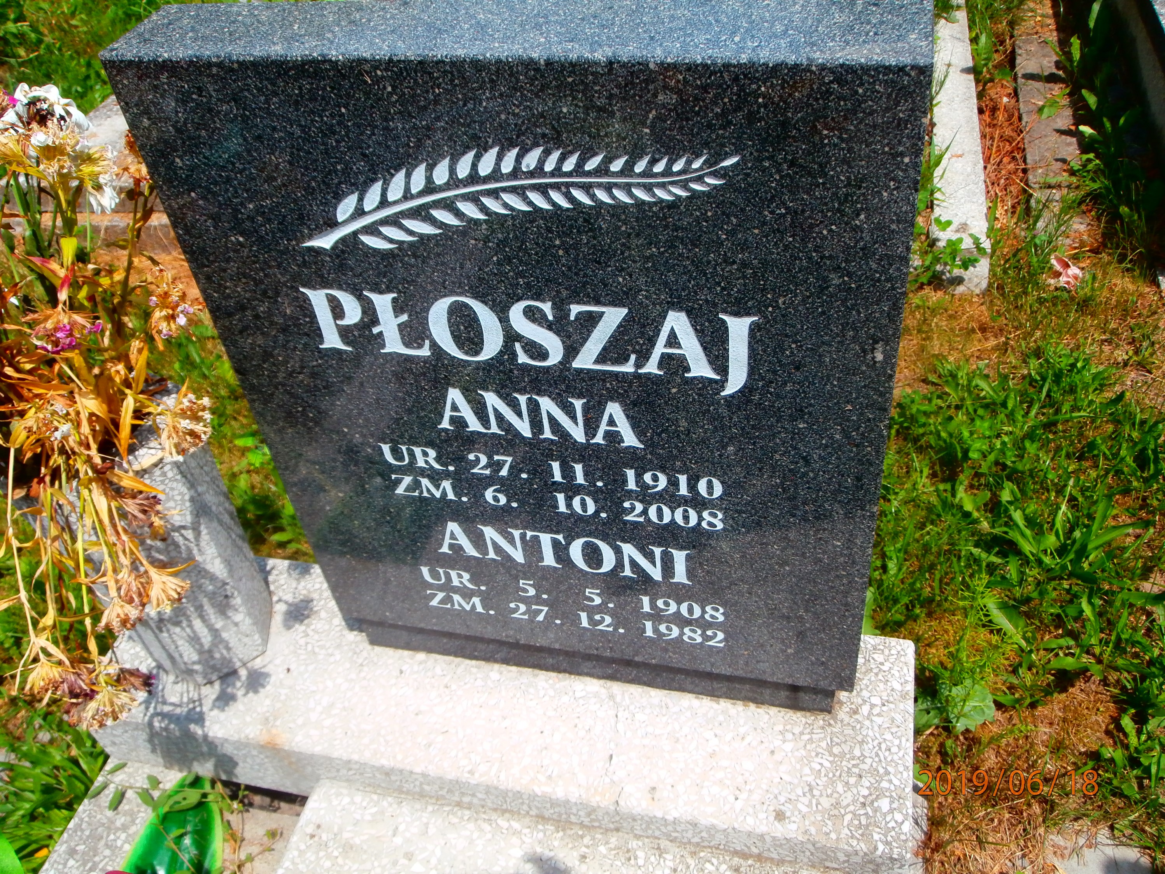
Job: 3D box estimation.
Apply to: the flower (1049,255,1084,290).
[{"bbox_3d":[1.044,-0.354,2.180,0.068,0.045,0.056,15,49,23],"label":"flower"}]

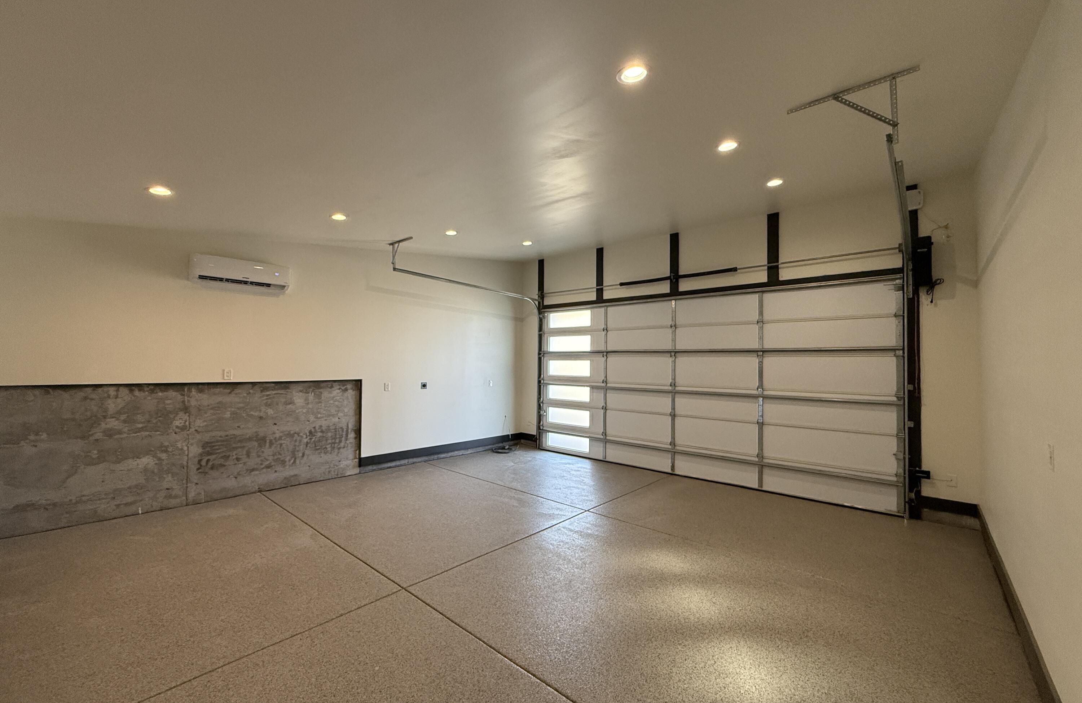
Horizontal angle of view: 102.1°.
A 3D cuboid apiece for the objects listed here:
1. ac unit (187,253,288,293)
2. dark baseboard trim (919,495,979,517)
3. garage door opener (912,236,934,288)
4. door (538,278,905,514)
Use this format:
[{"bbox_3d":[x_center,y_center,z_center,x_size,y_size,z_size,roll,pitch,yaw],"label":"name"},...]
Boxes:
[{"bbox_3d":[-3.520,-0.905,5.148,0.220,0.303,0.947,0,-2,41],"label":"ac unit"},{"bbox_3d":[4.360,1.668,4.685,0.448,0.140,0.025,0,-2,41],"label":"dark baseboard trim"},{"bbox_3d":[4.191,-0.975,4.830,0.180,0.505,0.190,0,-2,41],"label":"garage door opener"},{"bbox_3d":[2.071,0.516,6.729,5.449,2.729,0.090,0,-2,41],"label":"door"}]

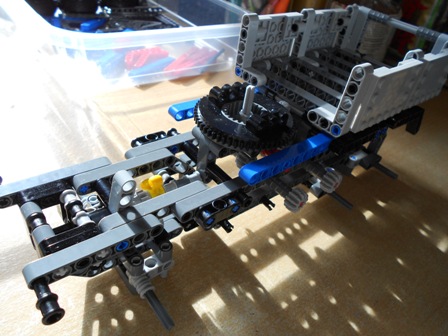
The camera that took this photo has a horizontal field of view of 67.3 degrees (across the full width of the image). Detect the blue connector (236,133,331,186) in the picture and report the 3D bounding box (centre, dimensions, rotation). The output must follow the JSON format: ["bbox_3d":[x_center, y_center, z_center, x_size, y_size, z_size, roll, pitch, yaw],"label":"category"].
[{"bbox_3d":[0.037,-0.006,0.182,0.071,0.007,0.008,-22,48,-35],"label":"blue connector"}]

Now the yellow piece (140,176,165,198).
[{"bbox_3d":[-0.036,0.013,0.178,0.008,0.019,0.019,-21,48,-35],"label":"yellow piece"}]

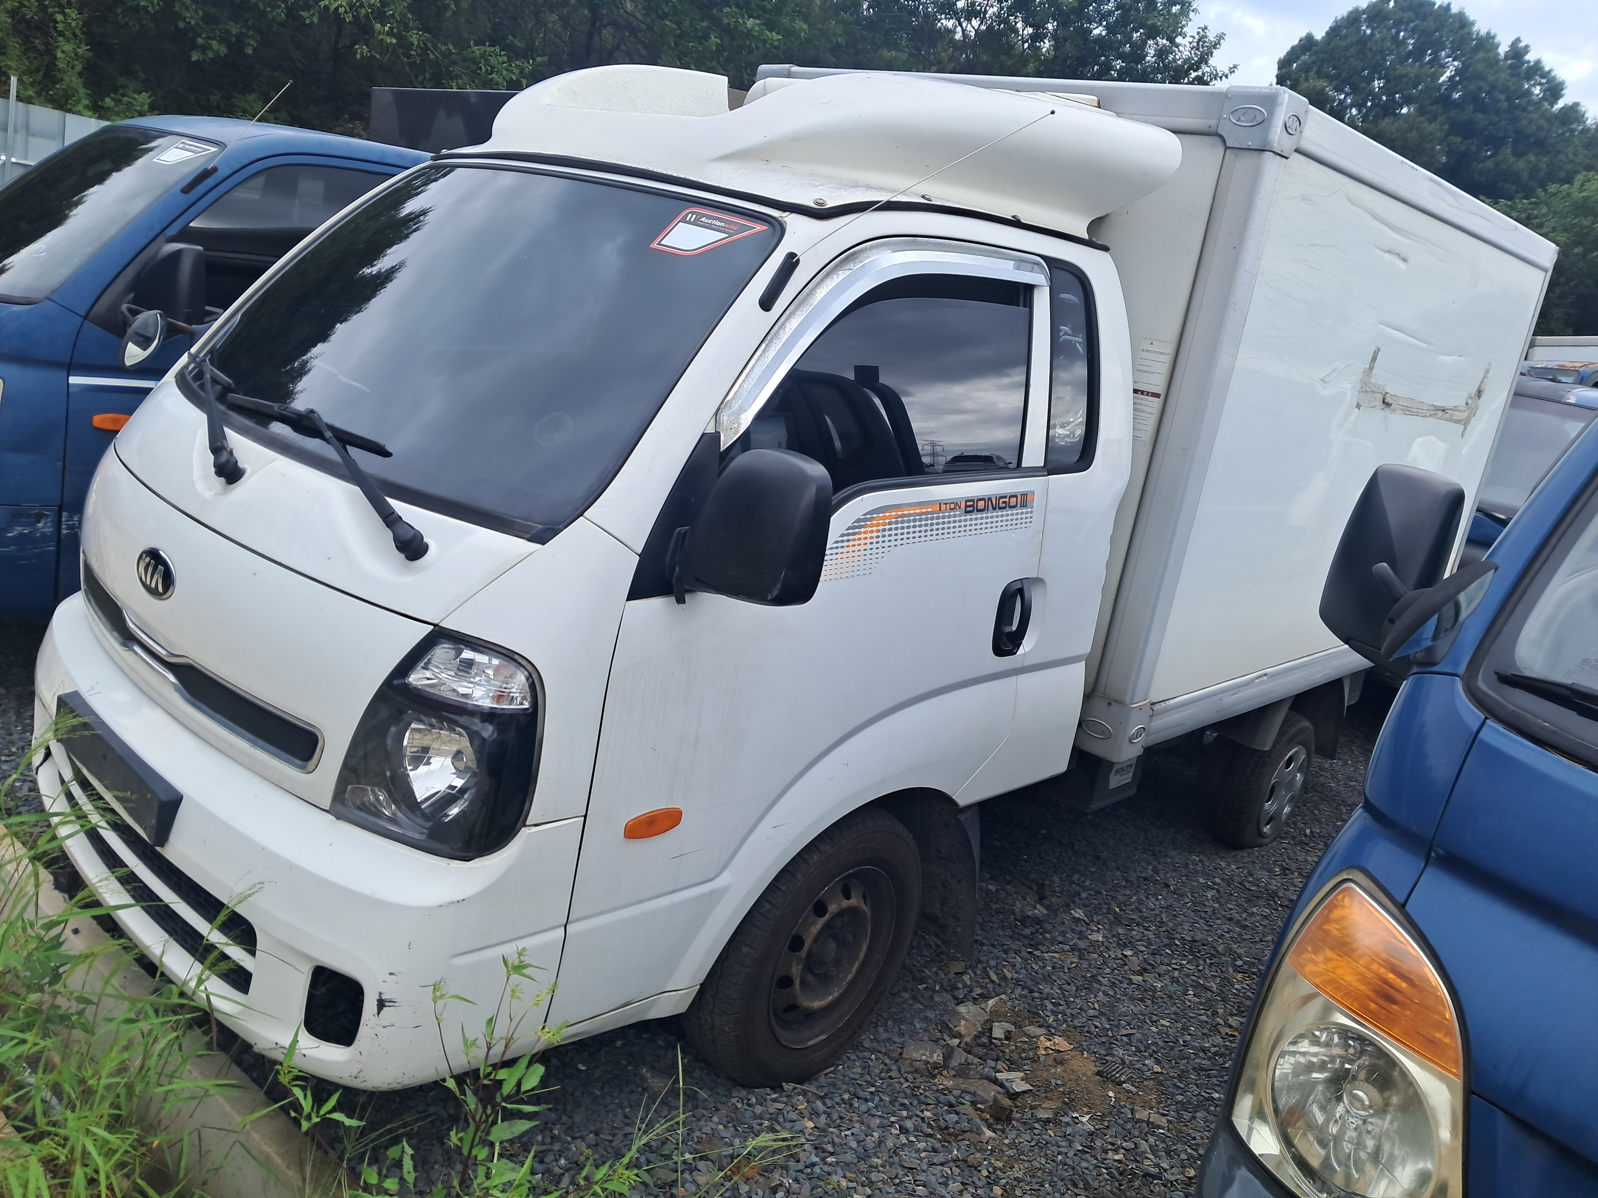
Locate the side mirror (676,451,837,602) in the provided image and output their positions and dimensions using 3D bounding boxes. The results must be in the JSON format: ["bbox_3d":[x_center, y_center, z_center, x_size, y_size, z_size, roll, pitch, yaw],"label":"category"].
[{"bbox_3d":[-0.050,-0.099,1.983,0.222,0.268,0.162,22,19,38],"label":"side mirror"}]

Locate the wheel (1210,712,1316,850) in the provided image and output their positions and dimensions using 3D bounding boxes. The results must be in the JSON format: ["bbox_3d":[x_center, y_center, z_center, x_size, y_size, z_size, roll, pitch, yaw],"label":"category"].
[{"bbox_3d":[1.794,0.700,4.777,0.170,0.565,0.570,22,19,38],"label":"wheel"}]

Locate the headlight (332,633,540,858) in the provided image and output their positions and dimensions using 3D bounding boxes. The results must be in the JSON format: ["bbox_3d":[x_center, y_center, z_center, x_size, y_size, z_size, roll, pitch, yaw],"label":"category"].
[{"bbox_3d":[-0.565,0.232,1.965,0.303,0.358,0.253,22,19,38],"label":"headlight"}]

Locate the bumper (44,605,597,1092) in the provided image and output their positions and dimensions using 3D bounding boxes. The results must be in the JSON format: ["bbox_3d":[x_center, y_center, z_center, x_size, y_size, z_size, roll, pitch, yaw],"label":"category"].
[{"bbox_3d":[-1.152,0.358,2.463,1.707,0.505,0.424,22,19,38],"label":"bumper"}]

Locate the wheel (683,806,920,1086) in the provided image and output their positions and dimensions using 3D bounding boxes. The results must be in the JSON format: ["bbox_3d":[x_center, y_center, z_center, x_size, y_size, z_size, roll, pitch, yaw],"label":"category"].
[{"bbox_3d":[0.019,0.774,2.821,0.195,0.645,0.650,22,19,37],"label":"wheel"}]

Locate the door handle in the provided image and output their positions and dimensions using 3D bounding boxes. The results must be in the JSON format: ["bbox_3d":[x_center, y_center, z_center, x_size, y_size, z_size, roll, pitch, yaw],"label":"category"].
[{"bbox_3d":[0.500,0.045,2.845,0.056,0.187,0.111,22,19,38],"label":"door handle"}]

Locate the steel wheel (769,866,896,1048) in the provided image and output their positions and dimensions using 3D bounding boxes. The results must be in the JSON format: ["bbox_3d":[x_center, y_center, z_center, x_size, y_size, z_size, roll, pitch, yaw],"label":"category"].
[{"bbox_3d":[0.028,0.775,2.813,0.160,0.425,0.425,22,19,37],"label":"steel wheel"}]

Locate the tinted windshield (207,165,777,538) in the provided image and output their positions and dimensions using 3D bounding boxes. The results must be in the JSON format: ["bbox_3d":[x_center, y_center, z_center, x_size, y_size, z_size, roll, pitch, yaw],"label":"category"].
[{"bbox_3d":[-0.728,-0.570,2.510,1.404,0.121,0.859,22,63,38],"label":"tinted windshield"}]

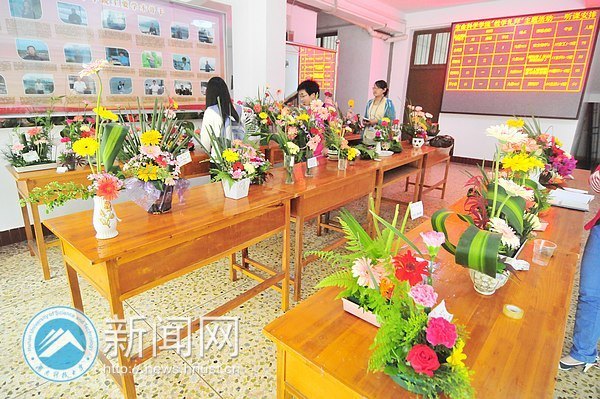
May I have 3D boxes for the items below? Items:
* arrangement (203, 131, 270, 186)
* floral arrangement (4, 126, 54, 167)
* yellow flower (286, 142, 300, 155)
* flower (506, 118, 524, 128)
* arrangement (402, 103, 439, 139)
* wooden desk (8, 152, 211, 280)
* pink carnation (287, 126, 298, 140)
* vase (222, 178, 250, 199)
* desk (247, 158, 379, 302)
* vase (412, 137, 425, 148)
[{"bbox_3d":[-0.362,-0.234,1.710,0.370,0.290,0.290,-3,18,-12],"label":"arrangement"},{"bbox_3d":[-2.045,-0.394,2.270,0.220,0.280,0.290,15,22,37],"label":"floral arrangement"},{"bbox_3d":[-0.043,-0.334,1.960,0.085,0.075,0.080,1,17,-1],"label":"yellow flower"},{"bbox_3d":[1.222,-0.431,1.700,0.095,0.060,0.090,14,21,35],"label":"flower"},{"bbox_3d":[1.427,-0.936,3.550,0.380,0.380,0.330,8,19,22],"label":"arrangement"},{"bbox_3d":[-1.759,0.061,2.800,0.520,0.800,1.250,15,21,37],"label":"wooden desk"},{"bbox_3d":[-0.055,-0.488,2.200,0.080,0.085,0.075,1,17,-1],"label":"pink carnation"},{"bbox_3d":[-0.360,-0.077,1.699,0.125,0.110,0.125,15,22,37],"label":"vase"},{"bbox_3d":[0.107,0.165,2.428,0.580,0.770,1.090,15,22,37],"label":"desk"},{"bbox_3d":[1.431,-0.689,3.620,0.130,0.125,0.130,8,19,21],"label":"vase"}]

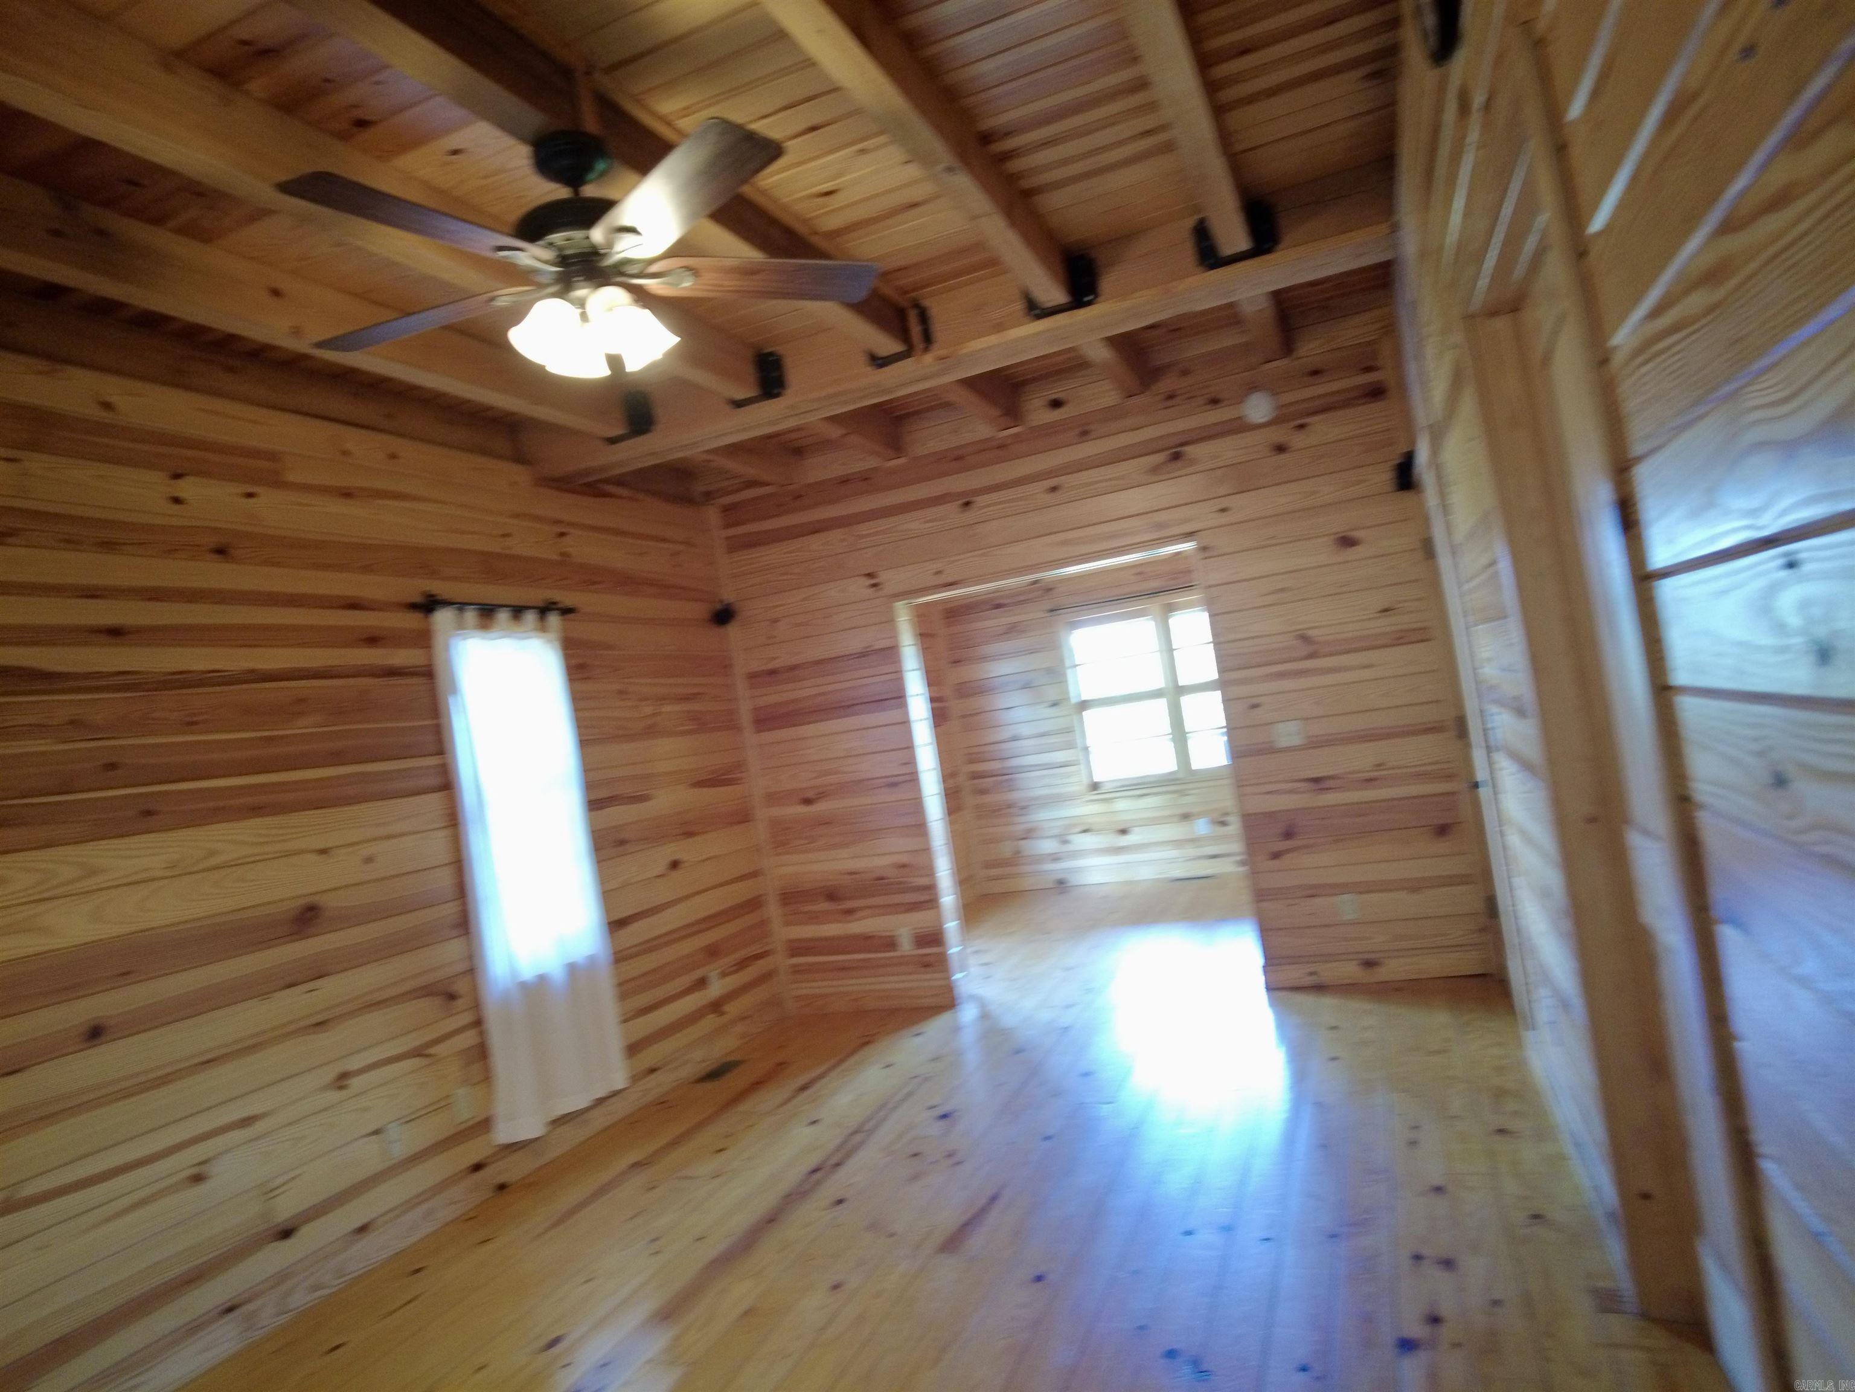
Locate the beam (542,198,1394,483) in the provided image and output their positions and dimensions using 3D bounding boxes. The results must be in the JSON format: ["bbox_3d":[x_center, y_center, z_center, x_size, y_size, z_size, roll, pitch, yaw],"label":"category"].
[{"bbox_3d":[-0.060,-1.368,4.260,3.534,0.235,0.241,-10,-2,22],"label":"beam"}]

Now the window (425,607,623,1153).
[{"bbox_3d":[-1.571,0.652,4.279,0.075,2.006,0.710,-10,-2,22],"label":"window"}]

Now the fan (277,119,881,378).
[{"bbox_3d":[-0.776,-0.996,2.361,1.300,0.530,1.300,-10,-2,22],"label":"fan"}]

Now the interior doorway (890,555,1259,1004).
[{"bbox_3d":[0.741,0.439,5.371,1.567,2.099,0.190,-10,-2,22],"label":"interior doorway"}]

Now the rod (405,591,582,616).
[{"bbox_3d":[-1.734,-0.352,4.332,0.085,0.055,0.870,-10,-2,22],"label":"rod"}]

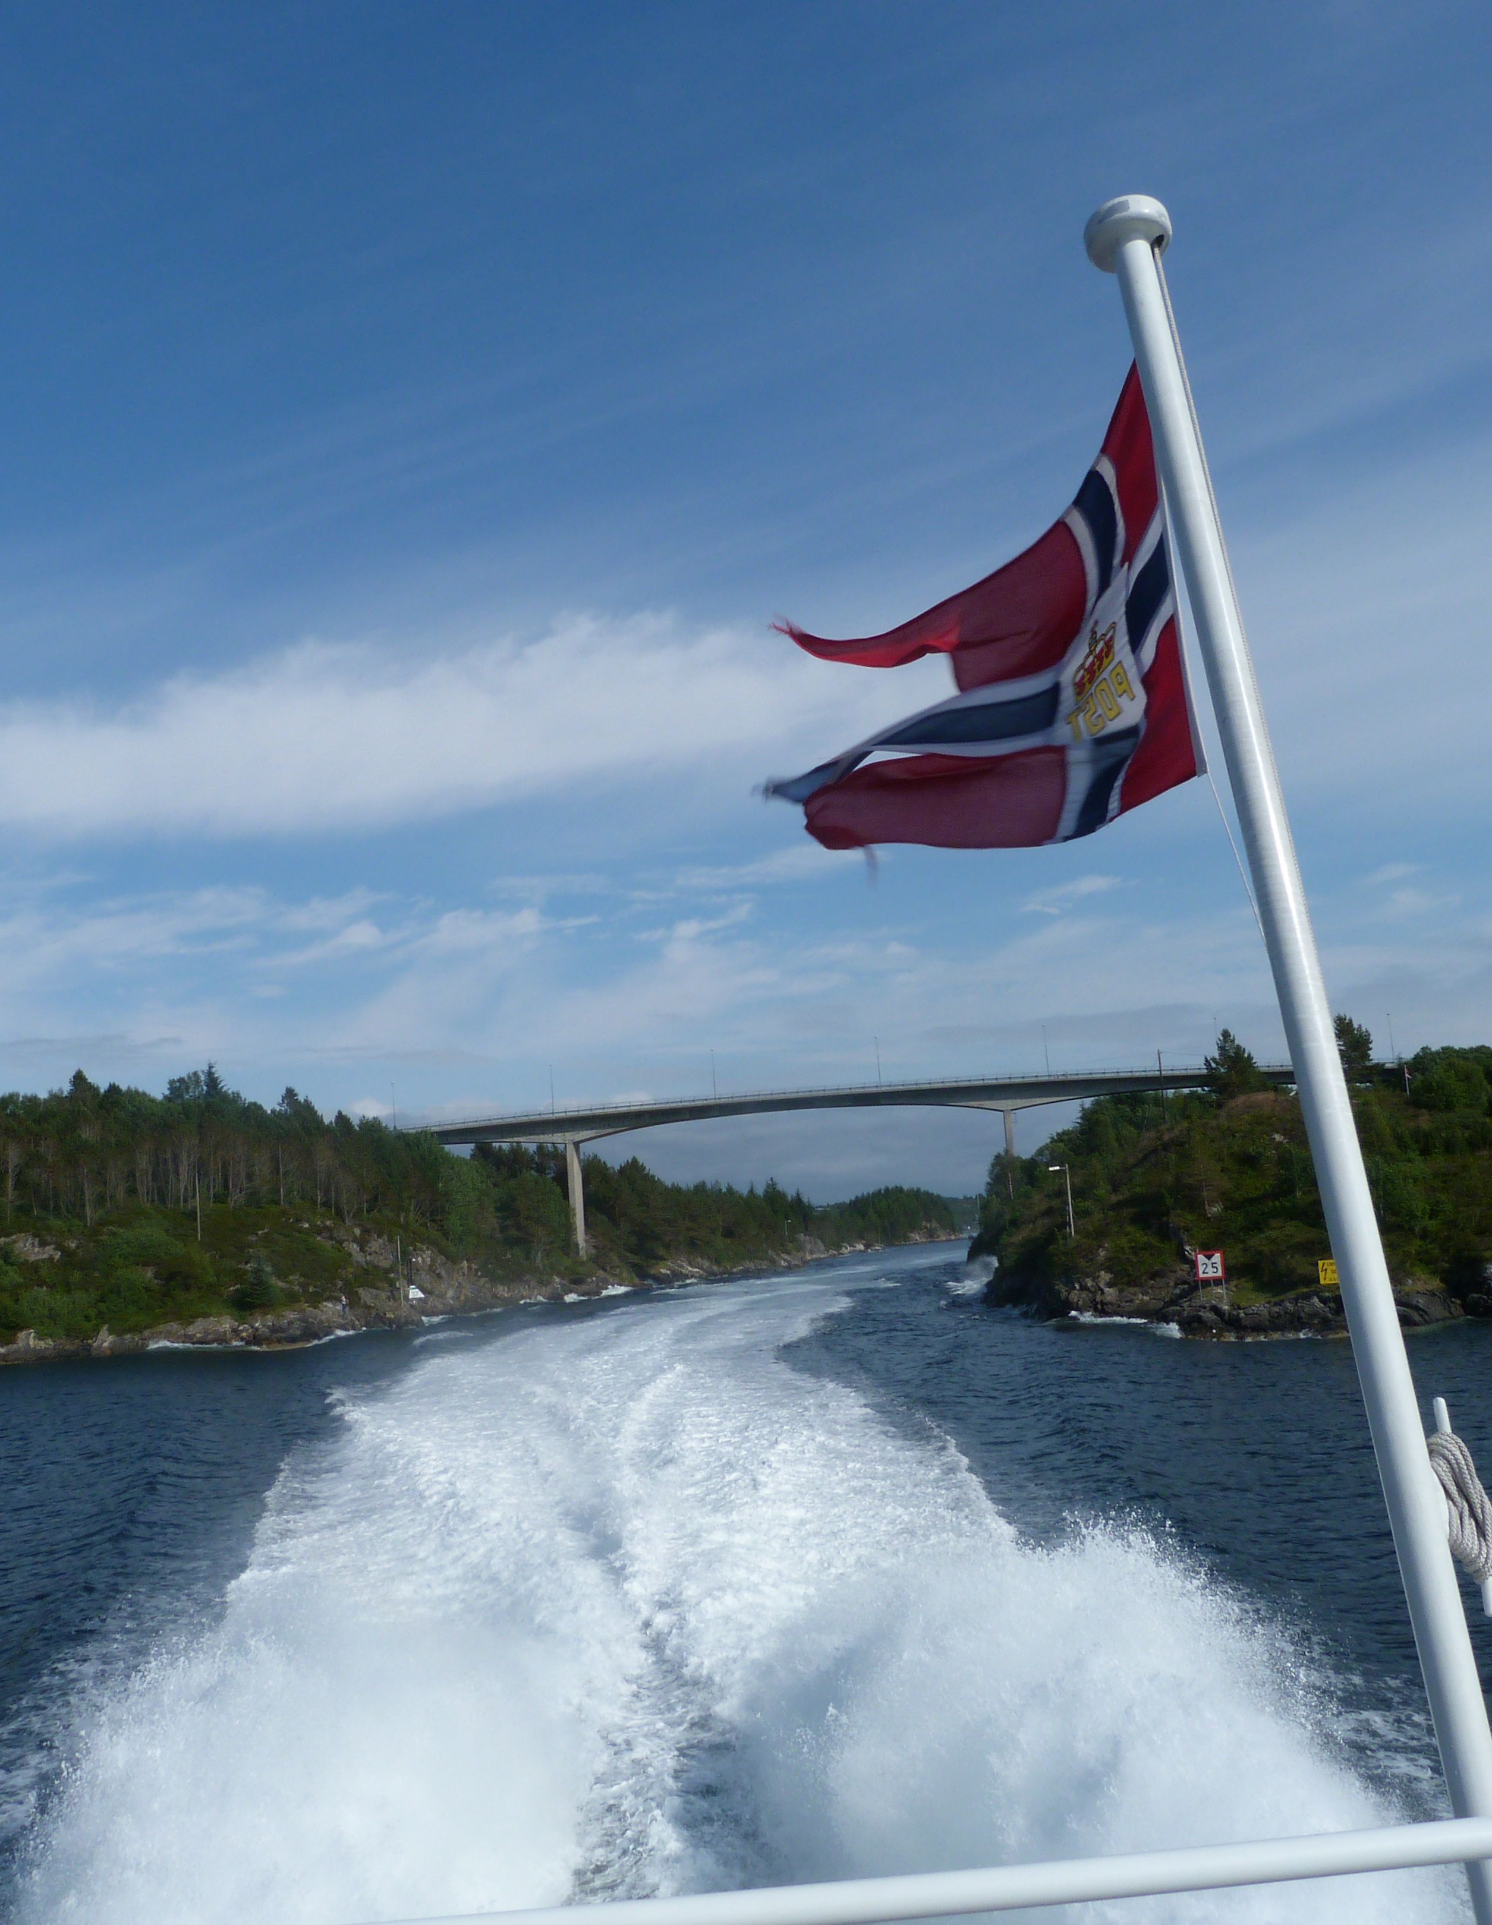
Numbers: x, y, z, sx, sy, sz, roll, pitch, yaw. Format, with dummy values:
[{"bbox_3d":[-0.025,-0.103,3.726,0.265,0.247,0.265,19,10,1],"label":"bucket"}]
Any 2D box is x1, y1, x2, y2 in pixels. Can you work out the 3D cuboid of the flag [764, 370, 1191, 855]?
[{"bbox_3d":[0.375,-0.500,2.950,0.280,0.710,1.000,6,-10,-37],"label":"flag"}]

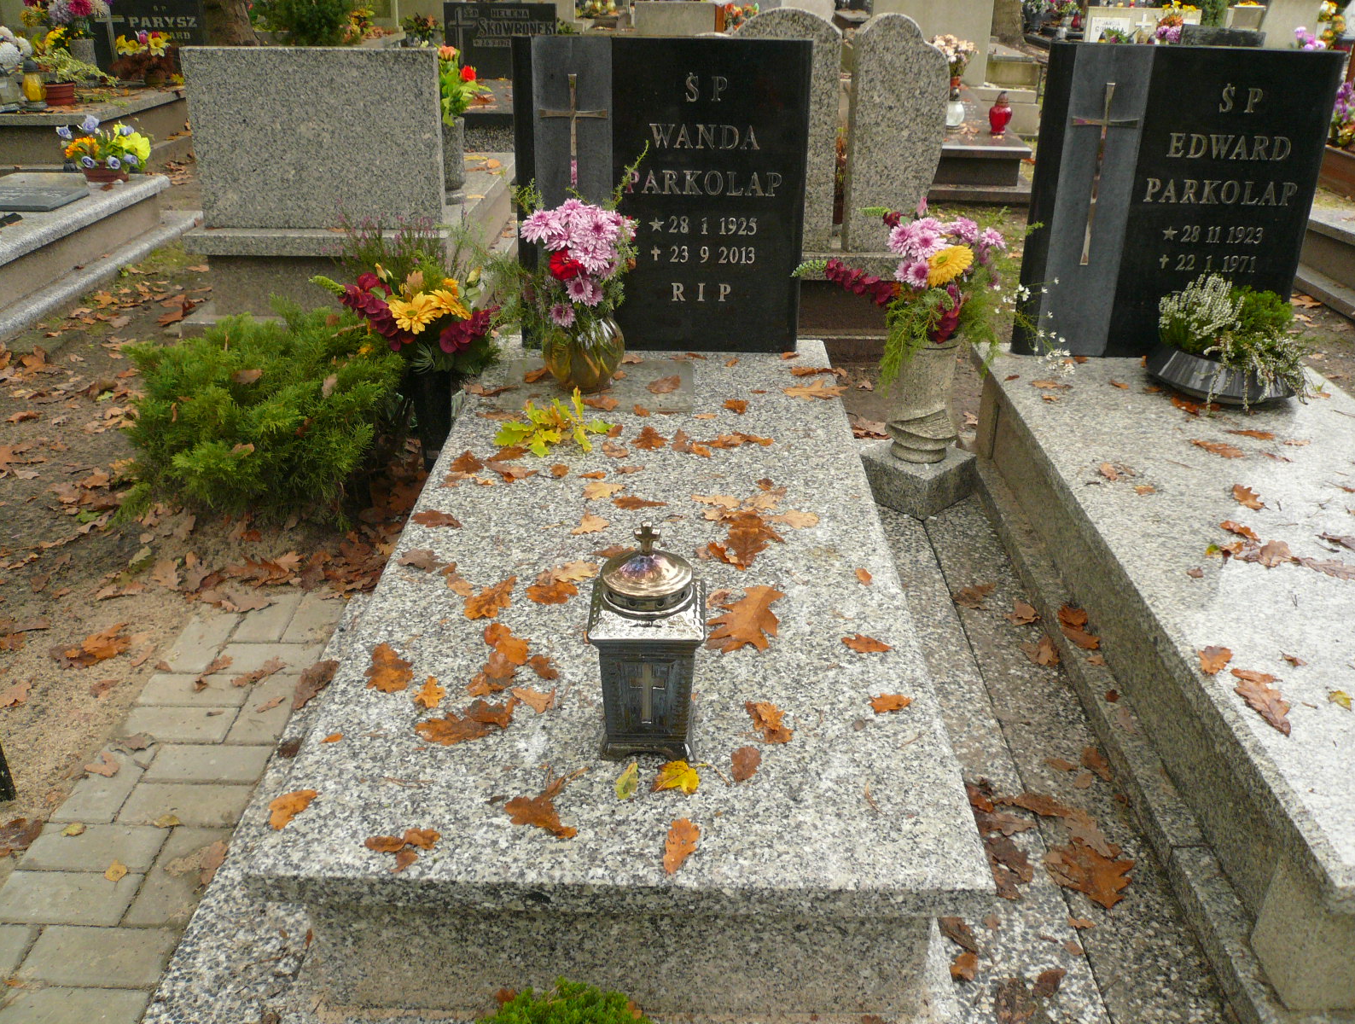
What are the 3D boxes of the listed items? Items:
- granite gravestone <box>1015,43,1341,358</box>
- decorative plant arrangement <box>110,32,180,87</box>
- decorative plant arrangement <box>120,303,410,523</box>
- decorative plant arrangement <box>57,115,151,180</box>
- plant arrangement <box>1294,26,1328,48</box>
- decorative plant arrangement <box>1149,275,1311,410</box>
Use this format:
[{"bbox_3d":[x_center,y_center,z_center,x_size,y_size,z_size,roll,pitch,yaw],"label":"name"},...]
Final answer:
[{"bbox_3d":[1.253,-0.777,2.828,0.725,0.754,0.070,0,21,-5],"label":"granite gravestone"},{"bbox_3d":[-3.297,-2.807,6.801,0.420,0.310,0.300,1,29,0],"label":"decorative plant arrangement"},{"bbox_3d":[-0.999,-0.295,2.769,0.690,0.400,0.560,1,29,0],"label":"decorative plant arrangement"},{"bbox_3d":[-2.522,-1.617,4.890,0.380,0.270,0.250,1,29,0],"label":"decorative plant arrangement"},{"bbox_3d":[4.179,-3.059,7.284,0.220,0.250,0.210,1,29,0],"label":"plant arrangement"},{"bbox_3d":[1.356,-0.441,2.686,0.380,0.270,0.360,1,26,0],"label":"decorative plant arrangement"}]

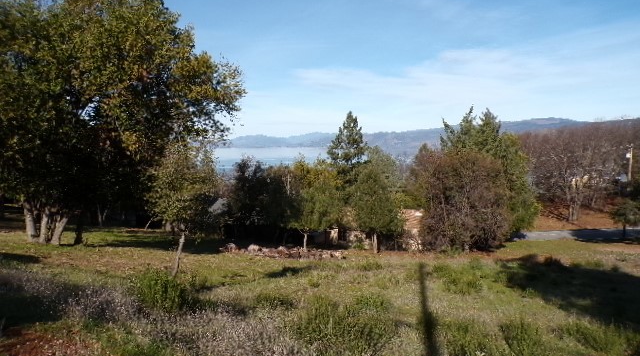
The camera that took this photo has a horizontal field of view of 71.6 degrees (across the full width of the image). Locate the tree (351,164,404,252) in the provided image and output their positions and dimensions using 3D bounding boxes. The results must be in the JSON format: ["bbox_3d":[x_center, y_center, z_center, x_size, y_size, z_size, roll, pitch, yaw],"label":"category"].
[{"bbox_3d":[2.929,1.529,23.000,2.610,4.670,2.700,0,5,0],"label":"tree"}]

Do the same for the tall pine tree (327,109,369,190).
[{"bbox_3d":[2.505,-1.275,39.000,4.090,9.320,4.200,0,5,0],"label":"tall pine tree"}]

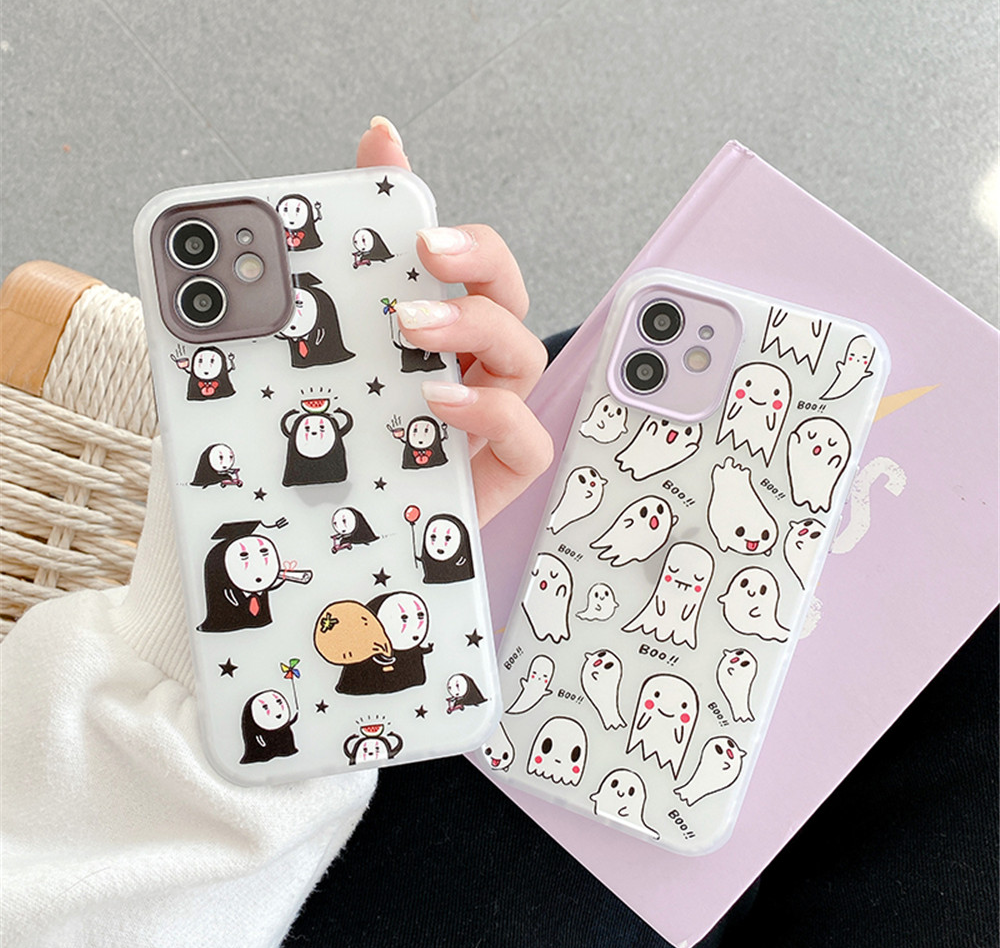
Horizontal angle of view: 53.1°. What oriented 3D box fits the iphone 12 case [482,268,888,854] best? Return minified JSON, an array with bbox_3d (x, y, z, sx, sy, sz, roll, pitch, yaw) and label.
[{"bbox_3d":[0.048,0.024,0.277,0.076,0.011,0.151,19,93,13],"label":"iphone 12 case"}]

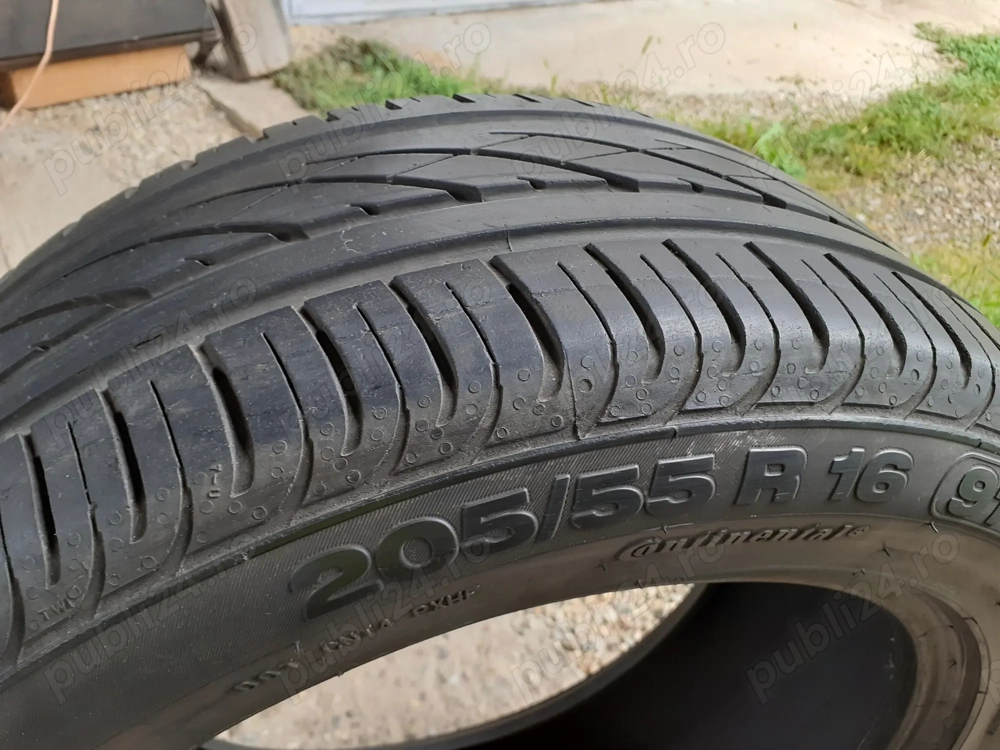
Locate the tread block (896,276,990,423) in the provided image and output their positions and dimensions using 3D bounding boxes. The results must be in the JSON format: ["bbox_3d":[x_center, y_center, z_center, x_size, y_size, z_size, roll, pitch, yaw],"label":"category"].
[{"bbox_3d":[0.140,-0.009,0.245,0.017,0.015,0.053,12,55,-27],"label":"tread block"}]

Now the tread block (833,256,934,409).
[{"bbox_3d":[0.115,-0.014,0.233,0.017,0.015,0.053,7,57,-24],"label":"tread block"}]

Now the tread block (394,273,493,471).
[{"bbox_3d":[-0.014,-0.005,0.195,0.020,0.015,0.053,-14,64,-8],"label":"tread block"}]

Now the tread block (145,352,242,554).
[{"bbox_3d":[-0.074,0.015,0.191,0.019,0.015,0.053,-23,64,0],"label":"tread block"}]

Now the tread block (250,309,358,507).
[{"bbox_3d":[-0.048,0.005,0.192,0.018,0.015,0.053,-19,64,-4],"label":"tread block"}]

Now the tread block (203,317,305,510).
[{"bbox_3d":[-0.058,0.008,0.191,0.020,0.015,0.053,-21,64,-3],"label":"tread block"}]

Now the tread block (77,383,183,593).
[{"bbox_3d":[-0.087,0.021,0.191,0.019,0.015,0.053,-25,64,1],"label":"tread block"}]

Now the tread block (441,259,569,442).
[{"bbox_3d":[-0.002,-0.008,0.197,0.018,0.015,0.053,-12,63,-10],"label":"tread block"}]

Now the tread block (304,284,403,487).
[{"bbox_3d":[-0.035,0.001,0.193,0.019,0.015,0.053,-17,64,-6],"label":"tread block"}]

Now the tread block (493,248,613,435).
[{"bbox_3d":[0.014,-0.011,0.200,0.021,0.015,0.053,-10,63,-12],"label":"tread block"}]

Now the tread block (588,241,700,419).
[{"bbox_3d":[0.039,-0.015,0.206,0.018,0.015,0.053,-6,62,-15],"label":"tread block"}]

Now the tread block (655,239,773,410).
[{"bbox_3d":[0.061,-0.016,0.213,0.018,0.015,0.053,-2,61,-17],"label":"tread block"}]

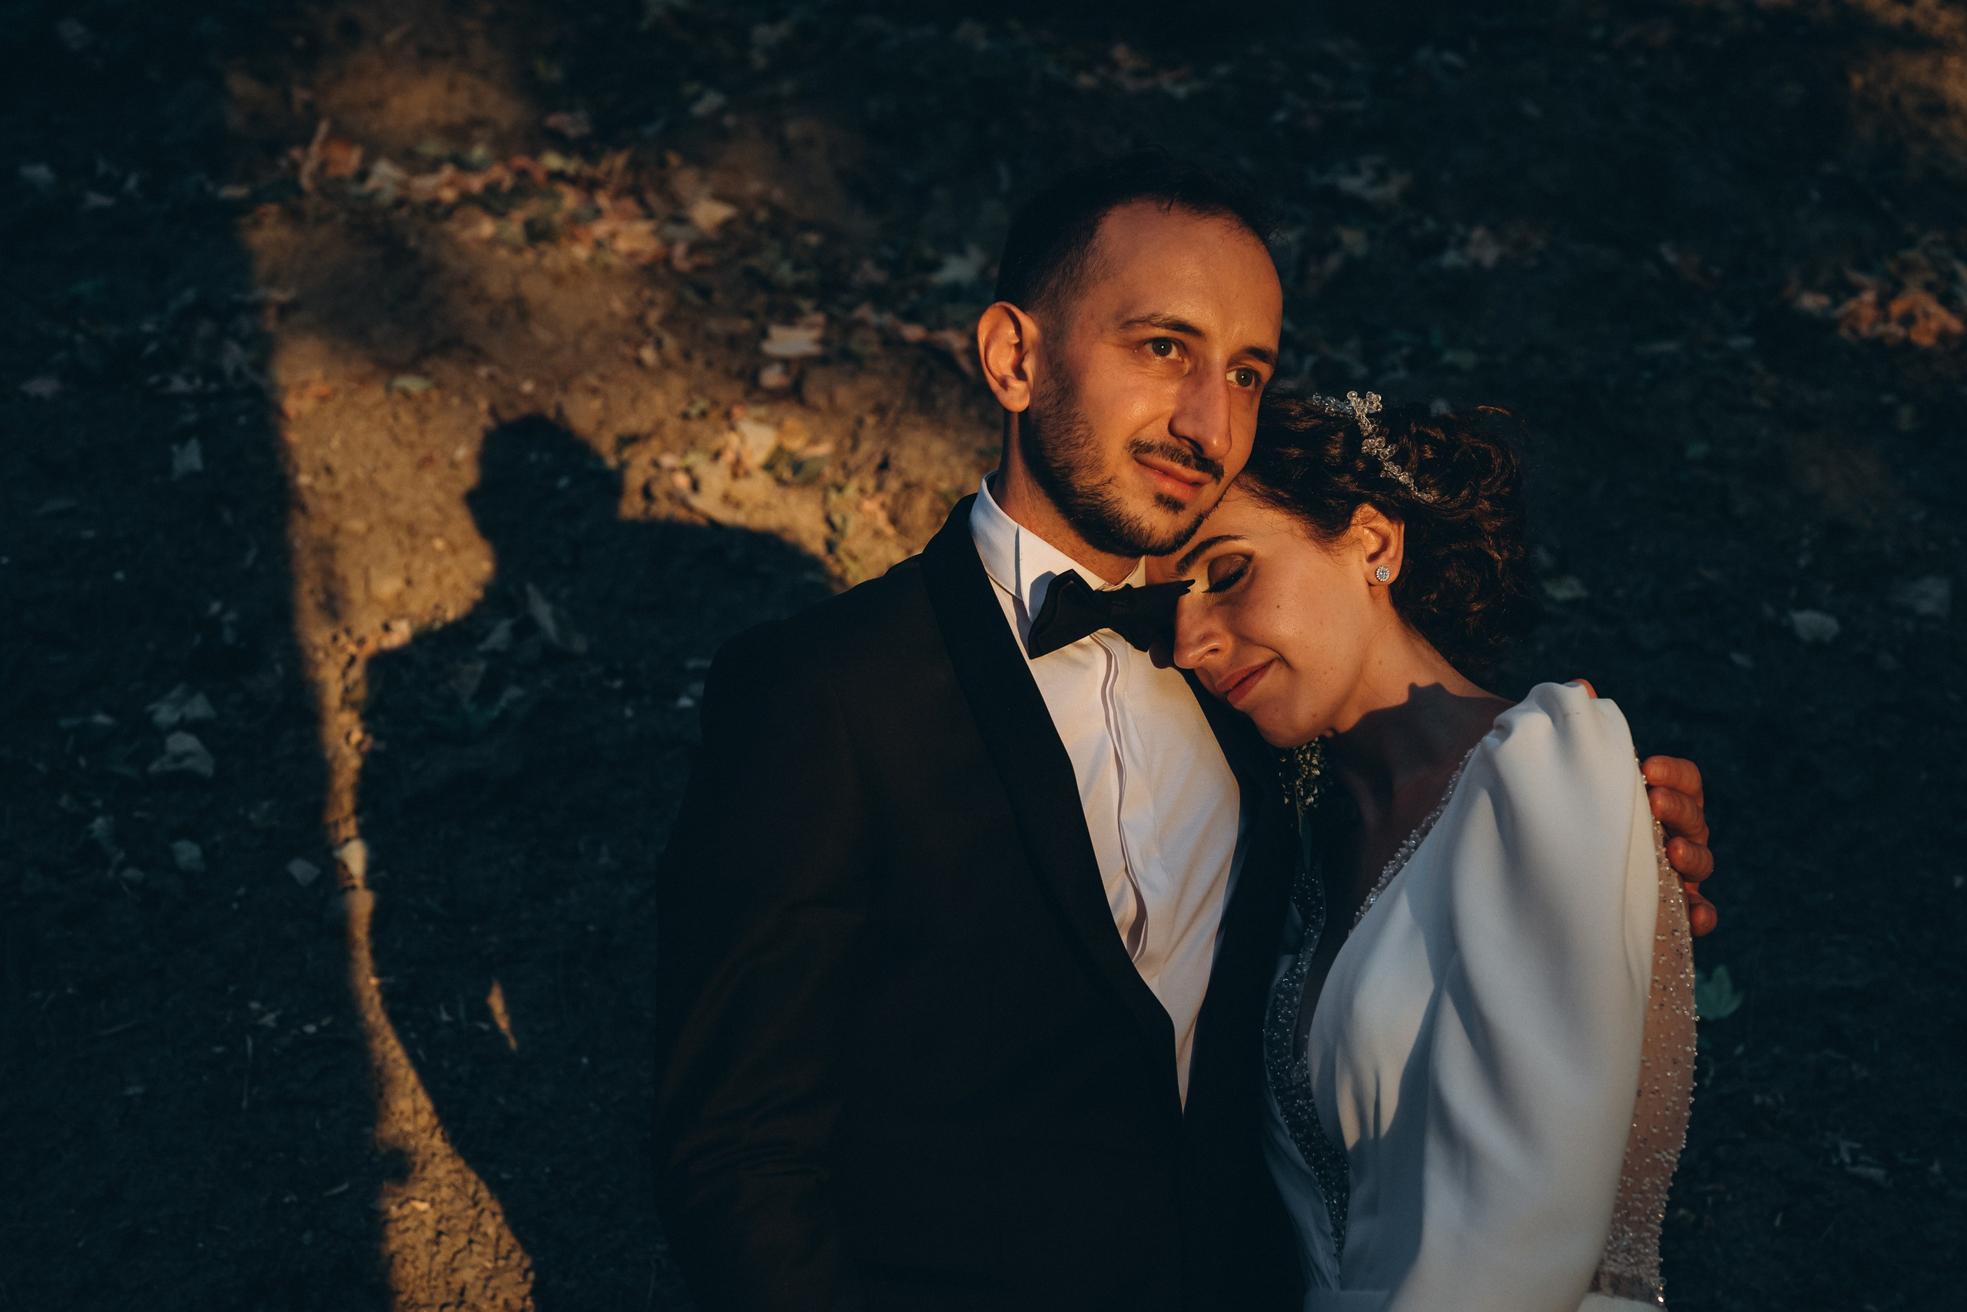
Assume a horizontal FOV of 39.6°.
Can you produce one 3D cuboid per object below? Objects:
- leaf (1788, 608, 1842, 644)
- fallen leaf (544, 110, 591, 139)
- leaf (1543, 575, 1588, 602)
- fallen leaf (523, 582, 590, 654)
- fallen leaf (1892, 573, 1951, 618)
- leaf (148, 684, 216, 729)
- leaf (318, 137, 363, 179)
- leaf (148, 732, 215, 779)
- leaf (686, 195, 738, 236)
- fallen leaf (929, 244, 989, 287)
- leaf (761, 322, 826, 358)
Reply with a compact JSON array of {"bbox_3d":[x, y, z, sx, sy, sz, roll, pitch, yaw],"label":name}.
[{"bbox_3d":[0.936,-0.033,3.077,0.053,0.013,0.046,0,41,0],"label":"leaf"},{"bbox_3d":[-0.597,-0.762,3.916,0.064,0.020,0.048,0,41,0],"label":"fallen leaf"},{"bbox_3d":[0.666,-0.076,3.127,0.051,0.014,0.033,0,41,0],"label":"leaf"},{"bbox_3d":[-0.482,-0.043,3.082,0.042,0.022,0.105,-21,45,-22],"label":"fallen leaf"},{"bbox_3d":[1.069,-0.068,3.114,0.065,0.018,0.058,0,41,0],"label":"fallen leaf"},{"bbox_3d":[-0.871,0.055,2.968,0.068,0.022,0.048,0,41,0],"label":"leaf"},{"bbox_3d":[-0.903,-0.699,3.837,0.060,0.028,0.065,0,41,0],"label":"leaf"},{"bbox_3d":[-0.853,0.106,2.909,0.067,0.022,0.051,0,41,0],"label":"leaf"},{"bbox_3d":[-0.370,-0.602,3.731,0.066,0.020,0.074,0,41,0],"label":"leaf"},{"bbox_3d":[-0.032,-0.519,3.635,0.079,0.020,0.077,0,41,0],"label":"fallen leaf"},{"bbox_3d":[-0.244,-0.405,3.502,0.077,0.020,0.054,0,41,0],"label":"leaf"}]

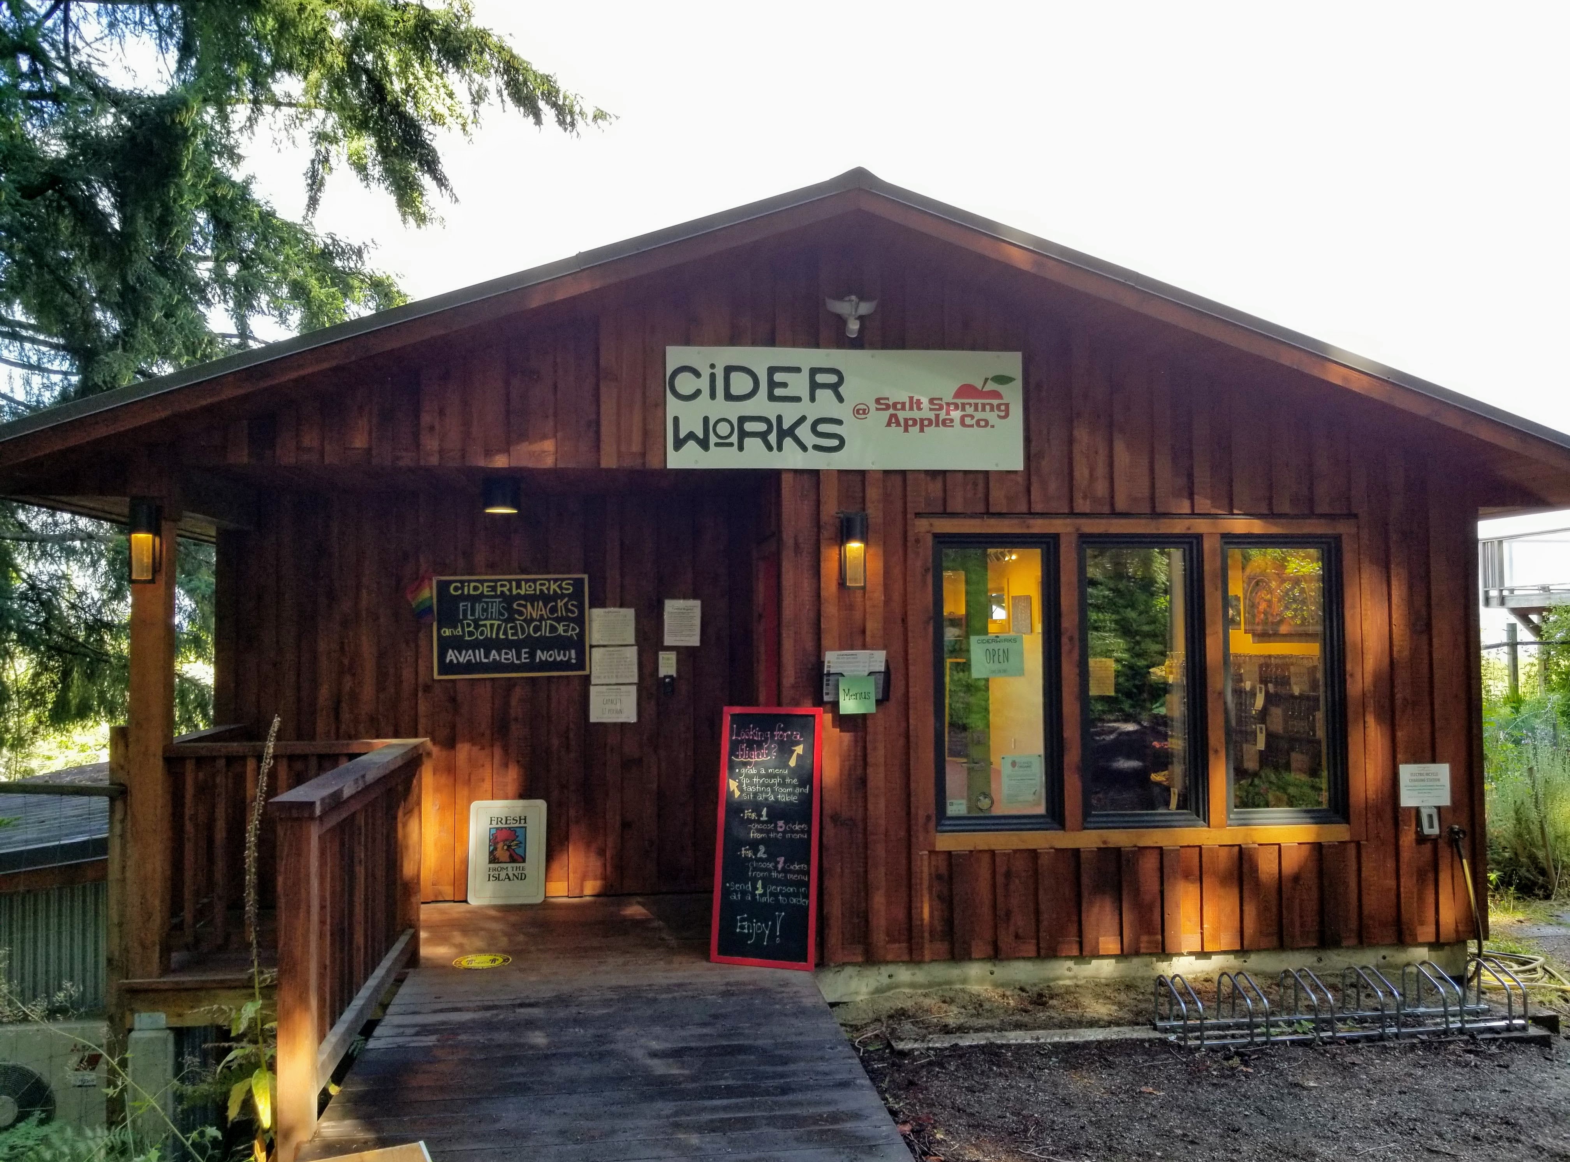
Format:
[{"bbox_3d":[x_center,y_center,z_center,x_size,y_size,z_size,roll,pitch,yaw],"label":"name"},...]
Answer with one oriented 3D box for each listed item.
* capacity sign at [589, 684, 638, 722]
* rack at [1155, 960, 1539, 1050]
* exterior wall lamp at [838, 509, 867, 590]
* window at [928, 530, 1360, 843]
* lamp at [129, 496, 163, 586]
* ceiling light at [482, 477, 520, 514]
[{"bbox_3d":[-1.029,0.740,7.090,0.279,0.216,0.010,0,-3,-5],"label":"capacity sign"},{"bbox_3d":[2.516,1.905,5.356,1.610,0.270,0.330,0,-3,-5],"label":"rack"},{"bbox_3d":[0.344,-0.150,5.899,0.118,0.380,0.125,0,-3,-5],"label":"exterior wall lamp"},{"bbox_3d":[1.867,0.511,6.130,2.211,1.553,0.110,0,-3,-5],"label":"window"},{"bbox_3d":[-2.913,-0.185,5.370,0.118,0.380,0.125,0,-3,-5],"label":"lamp"},{"bbox_3d":[-1.530,-0.461,6.363,0.190,0.175,0.190,0,-3,-5],"label":"ceiling light"}]

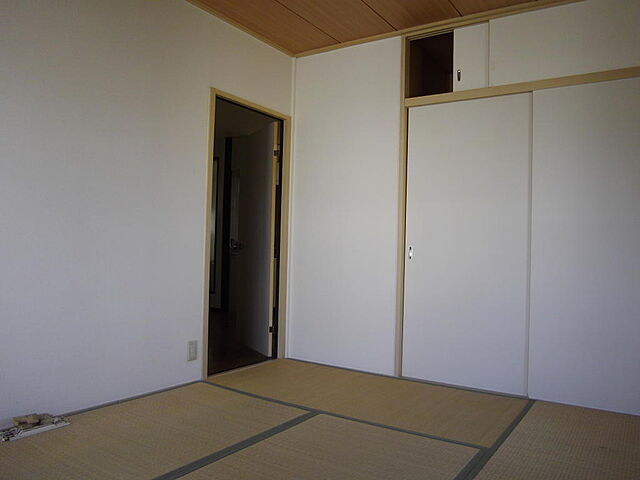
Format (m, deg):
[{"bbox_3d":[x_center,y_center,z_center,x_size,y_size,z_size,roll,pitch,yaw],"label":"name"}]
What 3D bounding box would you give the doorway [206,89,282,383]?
[{"bbox_3d":[-0.517,-0.018,3.527,0.130,1.848,0.759,1,-1,34],"label":"doorway"}]

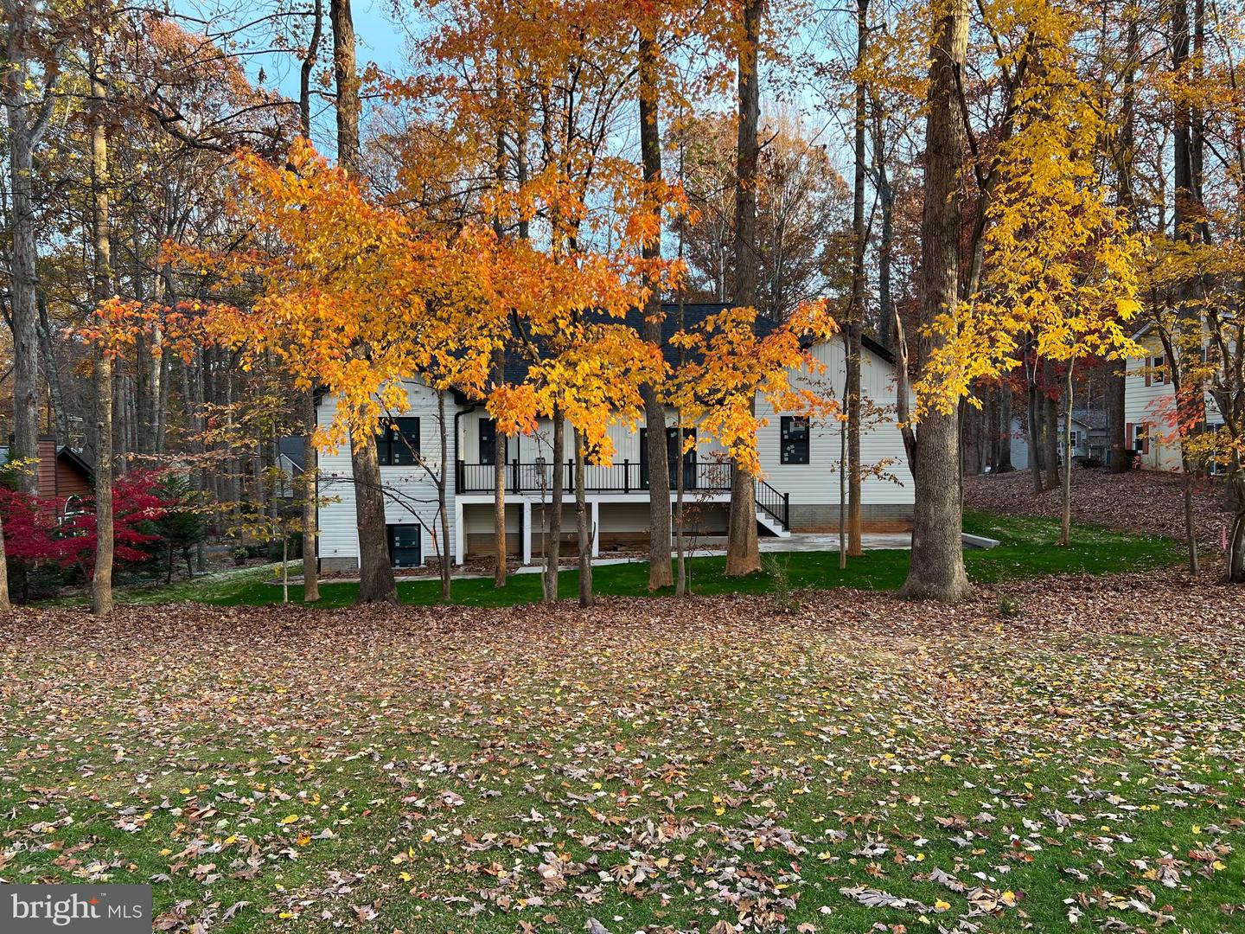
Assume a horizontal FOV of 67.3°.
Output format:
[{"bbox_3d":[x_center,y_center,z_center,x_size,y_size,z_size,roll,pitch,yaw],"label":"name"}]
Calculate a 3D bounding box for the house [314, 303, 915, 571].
[{"bbox_3d":[0.050,-1.440,34.500,19.400,9.150,12.300,0,1,-2],"label":"house"}]

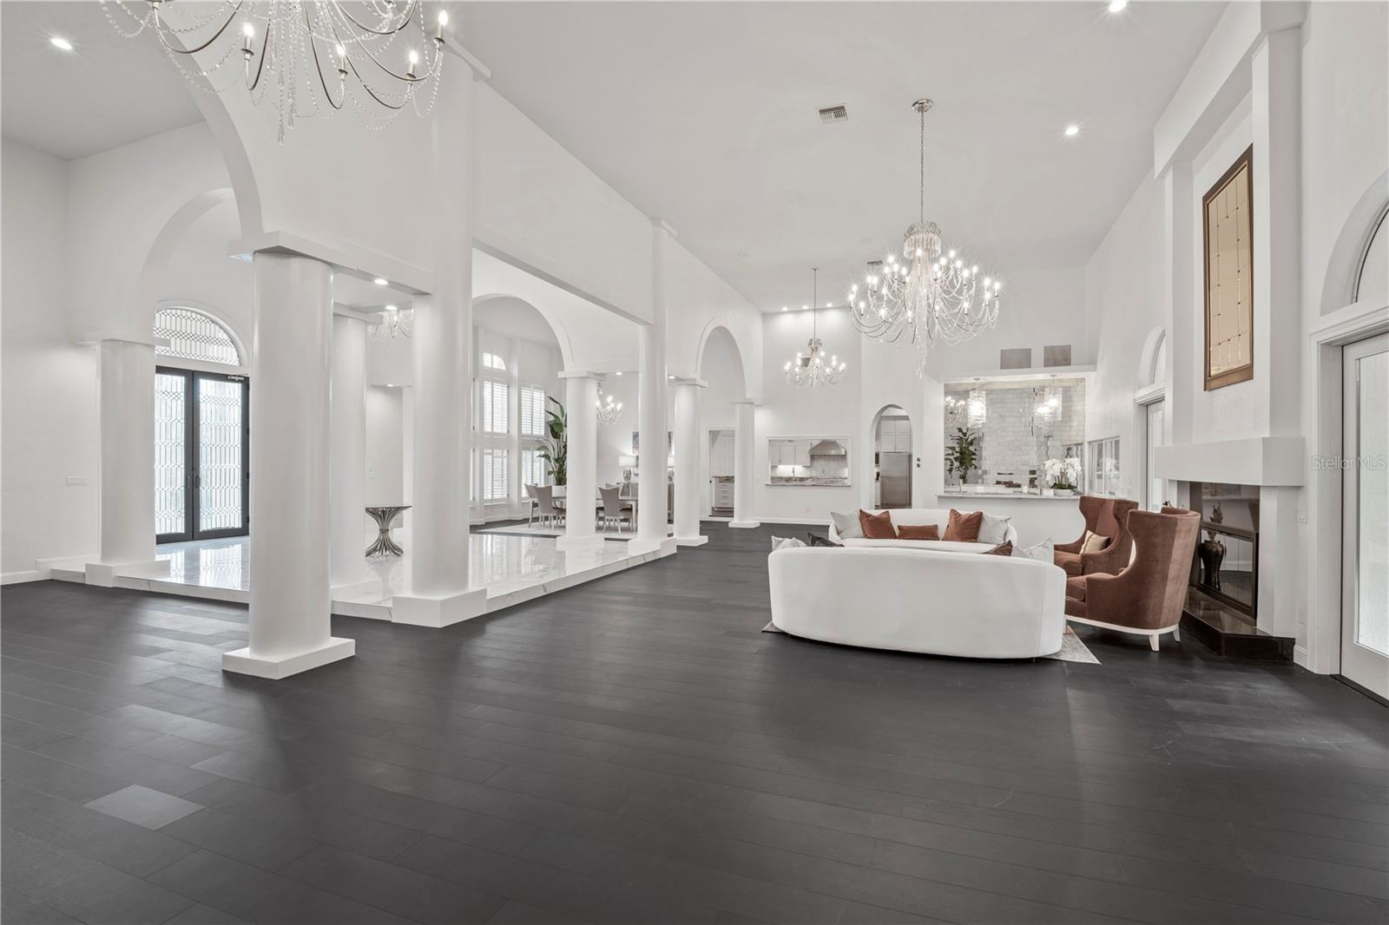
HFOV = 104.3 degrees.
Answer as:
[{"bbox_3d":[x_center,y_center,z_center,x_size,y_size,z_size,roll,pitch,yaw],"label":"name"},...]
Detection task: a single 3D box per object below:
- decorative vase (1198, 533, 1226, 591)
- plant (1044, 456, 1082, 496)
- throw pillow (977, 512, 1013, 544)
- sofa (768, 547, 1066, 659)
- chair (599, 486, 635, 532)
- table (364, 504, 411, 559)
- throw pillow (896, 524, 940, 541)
[{"bbox_3d":[5.426,1.057,5.660,0.200,0.560,0.210,0,0,25],"label":"decorative vase"},{"bbox_3d":[6.608,0.244,9.698,0.580,0.690,0.450,0,0,22],"label":"plant"},{"bbox_3d":[3.820,0.858,6.943,0.470,0.440,0.170,0,-19,25],"label":"throw pillow"},{"bbox_3d":[1.770,1.066,4.522,2.330,0.800,1.050,0,0,19],"label":"sofa"},{"bbox_3d":[-1.750,1.054,12.000,0.520,0.980,0.600,0,0,24],"label":"chair"},{"bbox_3d":[-4.533,0.996,7.892,0.720,0.730,0.640,0,0,22],"label":"table"},{"bbox_3d":[3.060,0.955,7.400,0.600,0.240,0.140,0,-15,23],"label":"throw pillow"}]

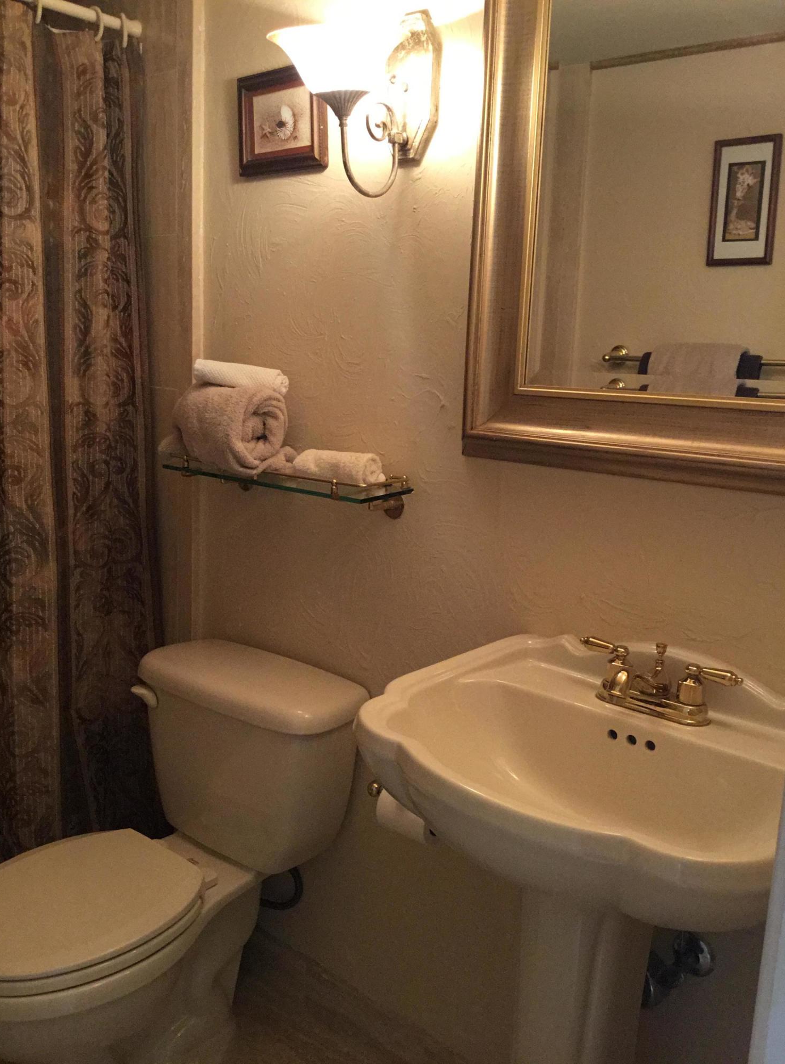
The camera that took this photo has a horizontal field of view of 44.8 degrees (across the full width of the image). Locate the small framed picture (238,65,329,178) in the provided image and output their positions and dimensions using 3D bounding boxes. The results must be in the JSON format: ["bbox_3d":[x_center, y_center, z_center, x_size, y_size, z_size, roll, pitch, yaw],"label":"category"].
[{"bbox_3d":[-0.202,-0.750,1.742,0.224,0.172,0.029,12,17,41],"label":"small framed picture"}]

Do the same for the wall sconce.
[{"bbox_3d":[-0.052,-0.671,1.460,0.202,0.294,0.267,12,14,41],"label":"wall sconce"}]

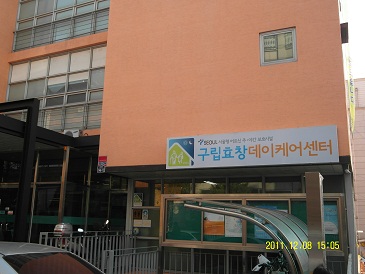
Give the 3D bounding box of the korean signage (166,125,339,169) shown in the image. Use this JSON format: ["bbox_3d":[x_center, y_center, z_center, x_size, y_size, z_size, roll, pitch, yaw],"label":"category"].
[{"bbox_3d":[1.528,0.305,9.013,4.184,0.829,0.120,-4,-13,23],"label":"korean signage"}]

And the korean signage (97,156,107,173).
[{"bbox_3d":[-2.303,0.790,10.628,0.280,0.482,0.040,-4,-13,23],"label":"korean signage"}]

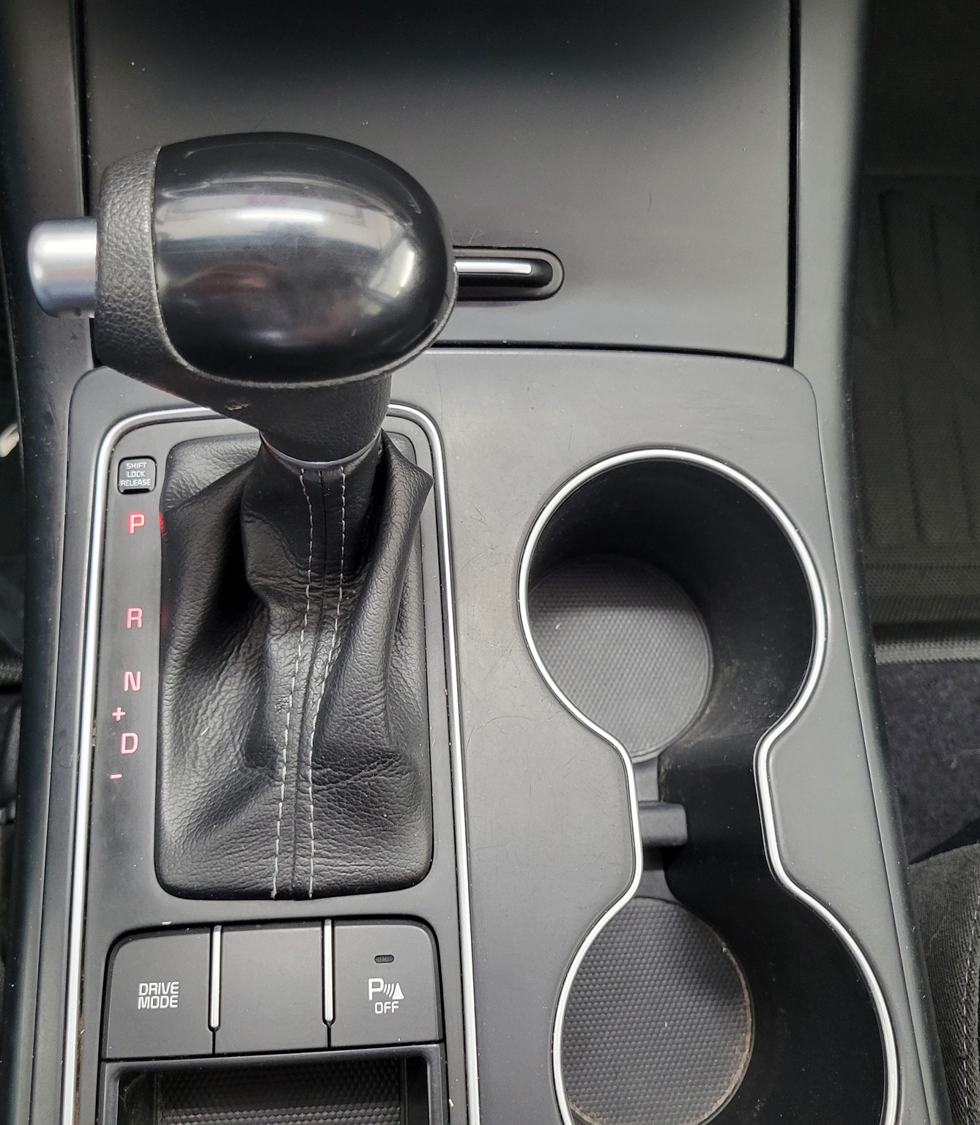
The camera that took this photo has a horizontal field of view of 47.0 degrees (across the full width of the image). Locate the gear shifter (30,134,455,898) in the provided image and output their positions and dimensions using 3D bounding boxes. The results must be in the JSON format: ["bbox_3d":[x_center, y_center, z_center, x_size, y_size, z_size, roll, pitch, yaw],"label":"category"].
[{"bbox_3d":[-0.053,-0.005,0.260,0.090,0.124,0.151,-1,70,-6],"label":"gear shifter"}]

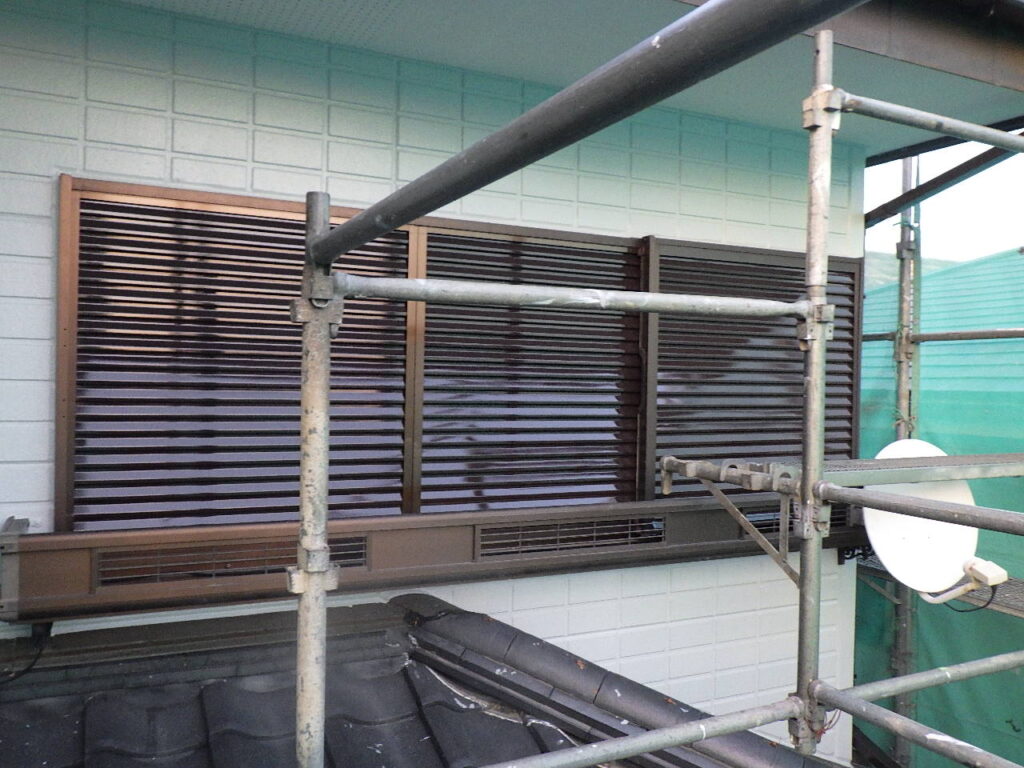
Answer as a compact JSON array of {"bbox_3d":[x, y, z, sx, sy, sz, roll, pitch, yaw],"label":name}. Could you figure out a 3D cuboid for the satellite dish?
[{"bbox_3d":[1.396,0.445,2.842,0.460,0.515,0.140,1,-14,-16],"label":"satellite dish"}]

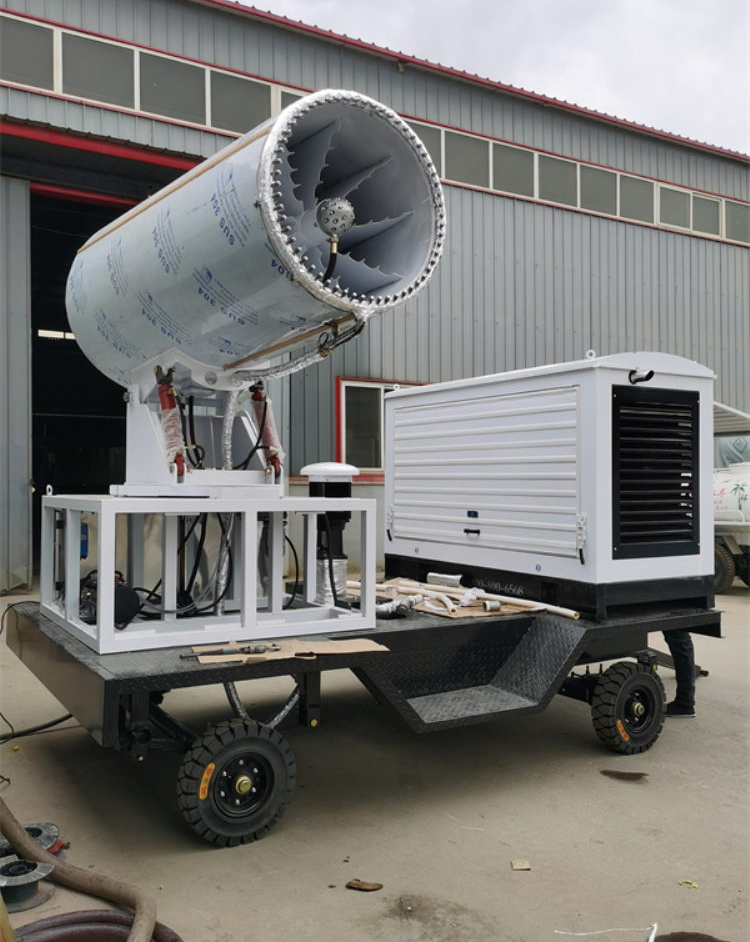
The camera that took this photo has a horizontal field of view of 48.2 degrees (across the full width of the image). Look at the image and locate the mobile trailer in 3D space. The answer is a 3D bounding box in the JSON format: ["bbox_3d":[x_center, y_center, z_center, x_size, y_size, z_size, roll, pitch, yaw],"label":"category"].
[{"bbox_3d":[-0.078,1.227,5.044,3.621,0.799,2.311,1,-1,-32],"label":"mobile trailer"}]

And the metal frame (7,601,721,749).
[{"bbox_3d":[-0.076,1.035,5.048,3.621,0.414,2.311,1,-1,-32],"label":"metal frame"}]

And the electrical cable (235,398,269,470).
[{"bbox_3d":[-0.642,-0.195,4.356,0.180,0.375,0.100,1,-1,-28],"label":"electrical cable"}]

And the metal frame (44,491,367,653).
[{"bbox_3d":[-0.939,0.479,4.543,1.399,0.665,1.336,1,-1,-32],"label":"metal frame"}]

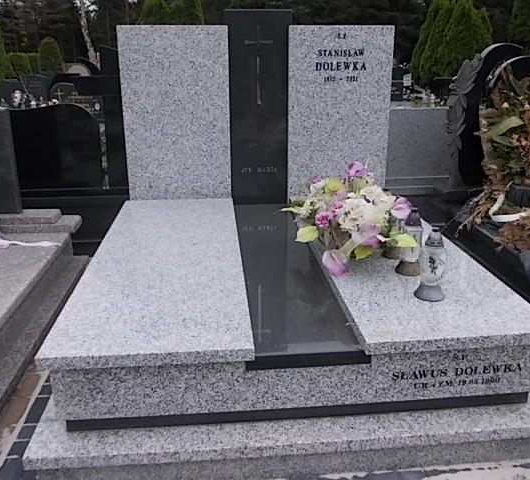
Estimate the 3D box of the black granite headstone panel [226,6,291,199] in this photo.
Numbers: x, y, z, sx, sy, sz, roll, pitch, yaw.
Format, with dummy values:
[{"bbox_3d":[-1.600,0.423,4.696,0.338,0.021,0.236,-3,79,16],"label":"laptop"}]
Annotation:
[{"bbox_3d":[-0.039,-0.846,3.414,0.418,1.218,0.120,-2,16,-5],"label":"black granite headstone panel"}]

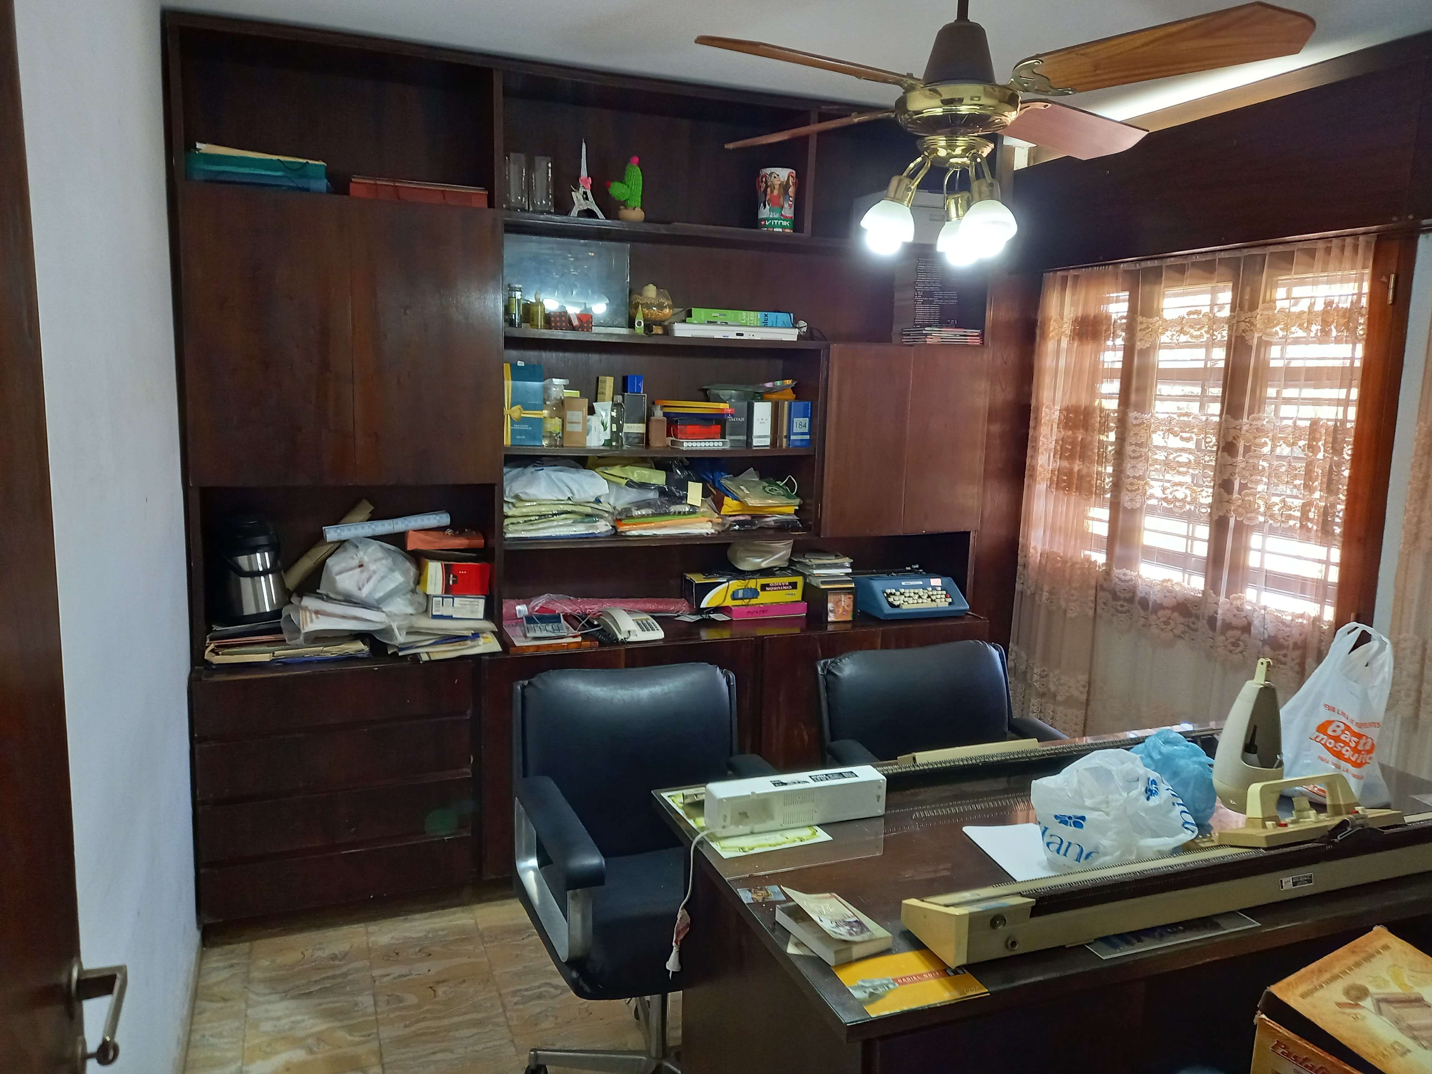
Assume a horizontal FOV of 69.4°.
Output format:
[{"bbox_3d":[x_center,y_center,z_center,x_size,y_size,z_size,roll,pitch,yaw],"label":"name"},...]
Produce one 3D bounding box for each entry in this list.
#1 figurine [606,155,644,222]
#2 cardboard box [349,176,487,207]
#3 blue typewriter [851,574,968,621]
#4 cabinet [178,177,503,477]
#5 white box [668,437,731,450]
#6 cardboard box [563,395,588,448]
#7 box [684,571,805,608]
[{"bbox_3d":[-0.266,-1.027,3.056,0.121,0.196,0.080,-2,9,-21],"label":"figurine"},{"bbox_3d":[-0.877,-0.988,3.028,0.372,0.066,0.251,-2,8,-21],"label":"cardboard box"},{"bbox_3d":[0.703,0.205,3.802,0.344,0.141,0.317,-2,8,-20],"label":"blue typewriter"},{"bbox_3d":[-1.027,-0.537,2.895,0.800,0.757,0.310,-2,10,-22],"label":"cabinet"},{"bbox_3d":[-0.053,-0.288,3.158,0.148,0.029,0.140,-2,10,-21],"label":"white box"},{"bbox_3d":[-0.443,-0.354,3.227,0.073,0.148,0.048,-1,8,-19],"label":"cardboard box"},{"bbox_3d":[0.095,0.178,3.548,0.397,0.086,0.115,-2,9,-21],"label":"box"}]

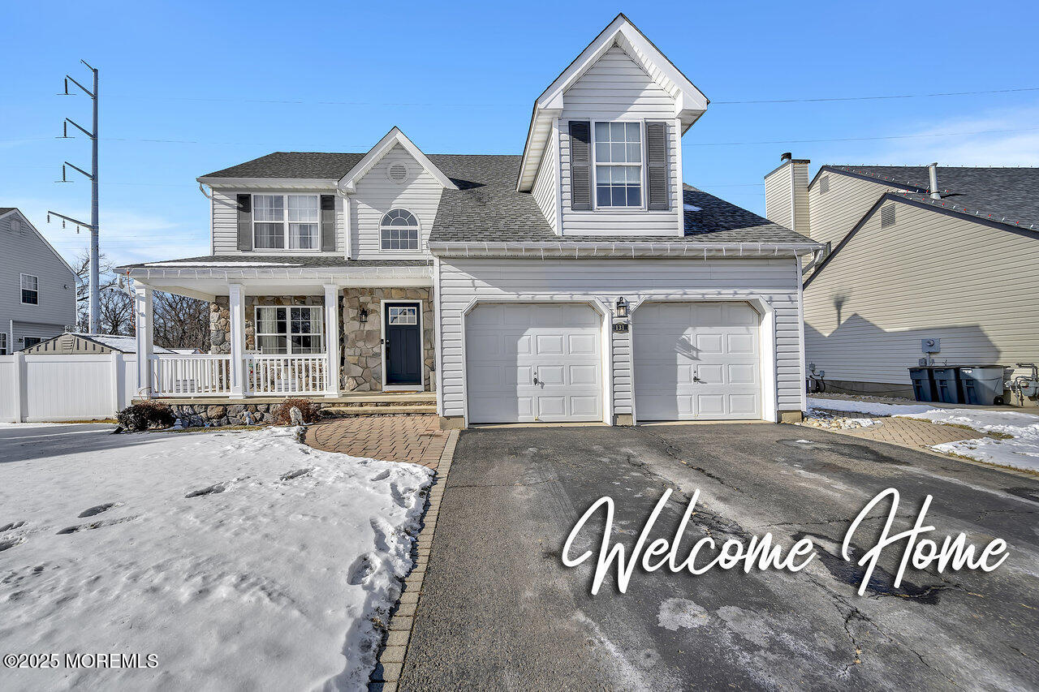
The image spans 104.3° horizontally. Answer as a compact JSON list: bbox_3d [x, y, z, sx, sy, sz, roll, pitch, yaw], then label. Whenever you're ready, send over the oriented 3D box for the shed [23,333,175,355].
[{"bbox_3d":[-13.123,0.880,12.691,3.050,2.400,2.050,-1,-2,-3],"label":"shed"}]

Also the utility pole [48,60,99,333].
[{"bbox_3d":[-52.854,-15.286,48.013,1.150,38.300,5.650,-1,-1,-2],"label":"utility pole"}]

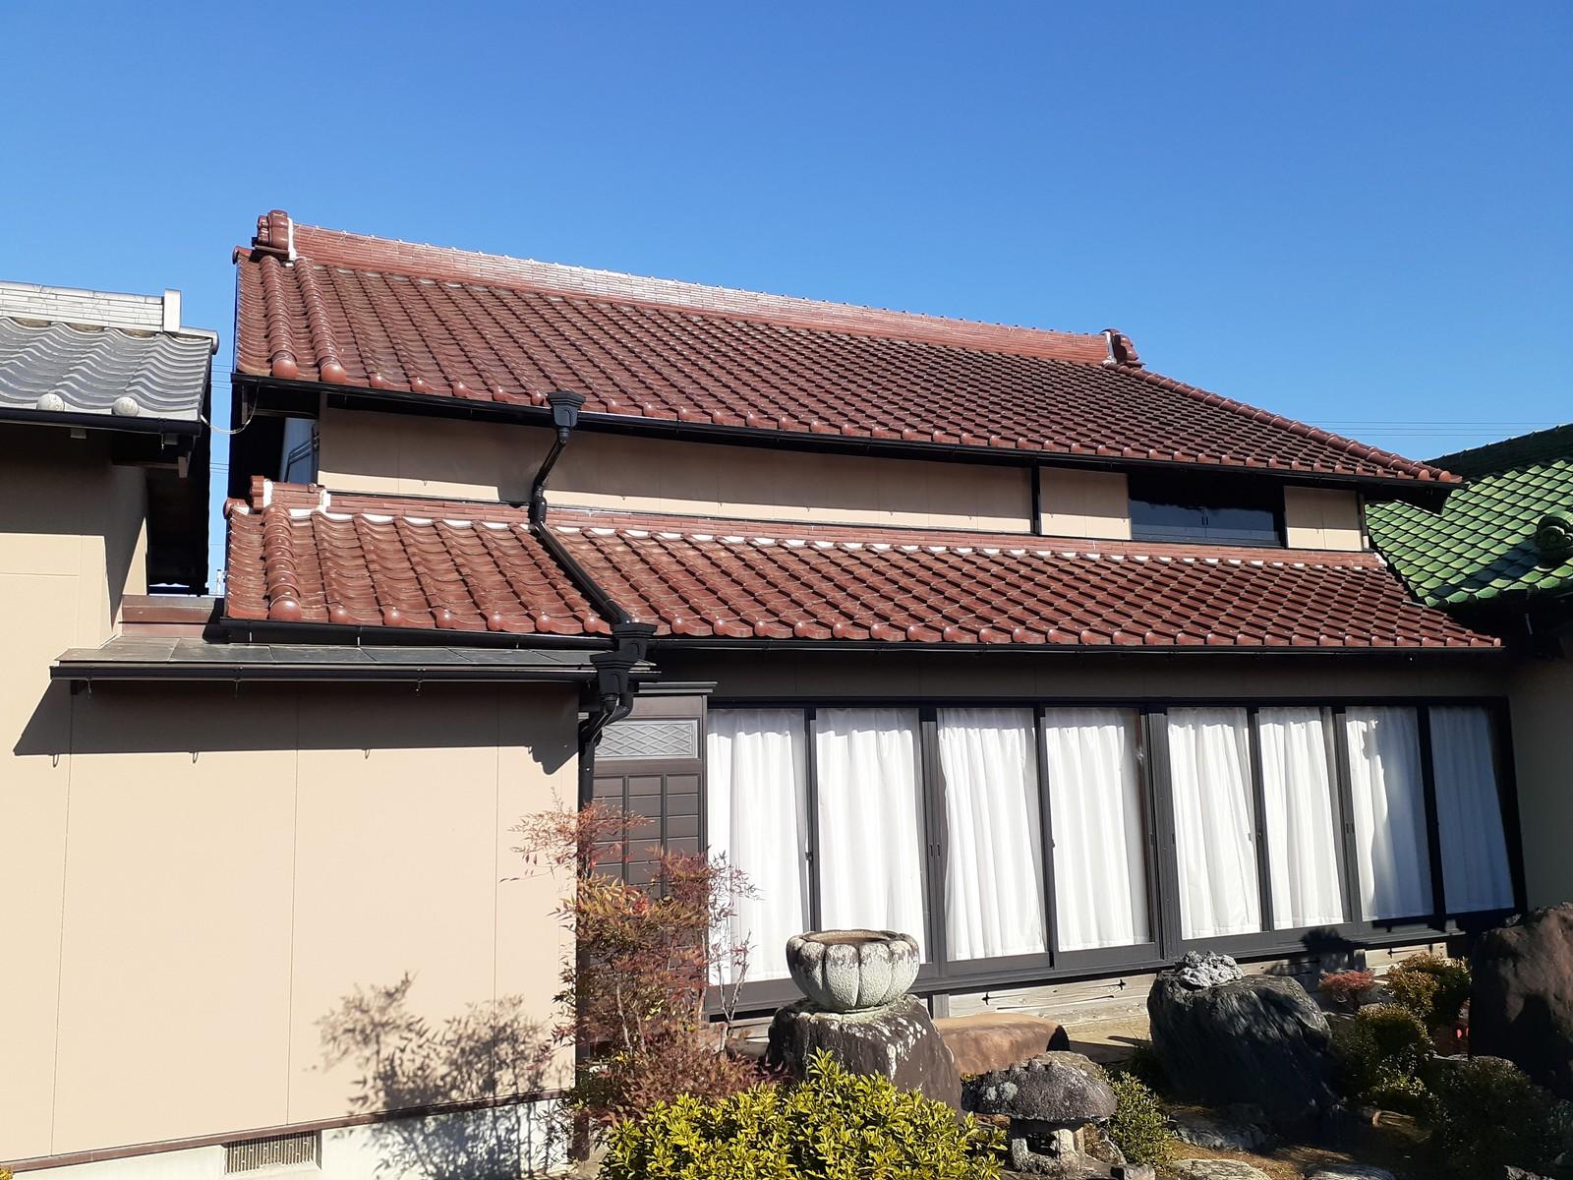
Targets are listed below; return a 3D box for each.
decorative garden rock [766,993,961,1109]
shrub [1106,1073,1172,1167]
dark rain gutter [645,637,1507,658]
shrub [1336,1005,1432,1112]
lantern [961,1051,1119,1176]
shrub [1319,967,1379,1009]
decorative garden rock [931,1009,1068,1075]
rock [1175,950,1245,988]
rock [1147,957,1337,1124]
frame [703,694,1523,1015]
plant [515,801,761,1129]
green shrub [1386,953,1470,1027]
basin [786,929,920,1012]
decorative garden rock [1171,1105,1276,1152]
[{"bbox_3d":[0.389,2.369,6.120,0.940,0.700,0.750,2,-8,-22],"label":"decorative garden rock"},{"bbox_3d":[1.616,2.400,5.650,0.330,0.430,0.330,2,-8,-22],"label":"shrub"},{"bbox_3d":[2.484,0.402,8.538,7.156,0.090,0.115,2,-8,-22],"label":"dark rain gutter"},{"bbox_3d":[3.338,2.587,6.850,0.550,0.530,0.500,-4,-8,25],"label":"shrub"},{"bbox_3d":[1.100,2.263,5.320,0.650,0.500,0.600,-1,-7,0],"label":"lantern"},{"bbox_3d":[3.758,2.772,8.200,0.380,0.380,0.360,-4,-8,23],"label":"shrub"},{"bbox_3d":[1.219,2.762,7.574,1.300,0.250,0.550,2,-8,-22],"label":"decorative garden rock"},{"bbox_3d":[2.433,2.210,7.050,0.380,0.220,0.280,-3,-7,18],"label":"rock"},{"bbox_3d":[2.572,2.543,6.950,1.050,0.710,0.800,-4,-7,19],"label":"rock"},{"bbox_3d":[2.756,1.734,8.902,7.048,1.915,0.160,2,-8,-22],"label":"frame"},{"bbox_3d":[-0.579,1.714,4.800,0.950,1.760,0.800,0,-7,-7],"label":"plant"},{"bbox_3d":[4.291,2.683,8.200,0.530,0.500,0.500,2,-8,-22],"label":"green shrub"},{"bbox_3d":[0.327,1.882,6.050,0.650,0.335,0.650,-1,-7,0],"label":"basin"},{"bbox_3d":[2.219,2.725,6.250,0.500,0.170,0.360,-3,-7,18],"label":"decorative garden rock"}]

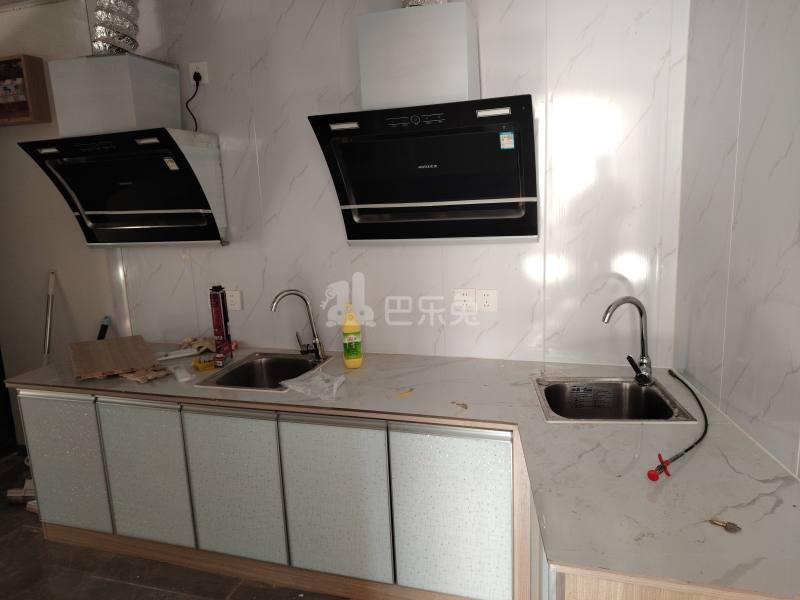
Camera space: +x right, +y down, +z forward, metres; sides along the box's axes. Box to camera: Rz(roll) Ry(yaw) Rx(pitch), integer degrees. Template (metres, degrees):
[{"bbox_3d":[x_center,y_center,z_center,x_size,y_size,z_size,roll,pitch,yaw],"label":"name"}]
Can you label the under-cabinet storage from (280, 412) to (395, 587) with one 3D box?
[{"bbox_3d":[-0.207,0.653,1.854,0.386,0.568,0.030,1,11,17],"label":"under-cabinet storage"}]

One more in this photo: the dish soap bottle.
[{"bbox_3d":[-0.194,0.143,2.280,0.082,0.263,0.064,-2,11,2],"label":"dish soap bottle"}]

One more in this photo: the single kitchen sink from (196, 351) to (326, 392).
[{"bbox_3d":[-0.514,0.370,2.216,0.378,0.193,0.445,1,11,17],"label":"single kitchen sink"}]

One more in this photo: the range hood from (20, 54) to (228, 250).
[{"bbox_3d":[-1.181,-0.605,2.367,0.739,0.771,0.344,1,11,17],"label":"range hood"}]

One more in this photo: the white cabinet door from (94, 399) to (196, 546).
[{"bbox_3d":[-0.930,0.636,2.056,0.377,0.562,0.020,1,11,18],"label":"white cabinet door"}]

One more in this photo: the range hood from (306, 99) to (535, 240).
[{"bbox_3d":[0.104,-0.428,1.987,0.742,0.456,0.360,1,11,17],"label":"range hood"}]

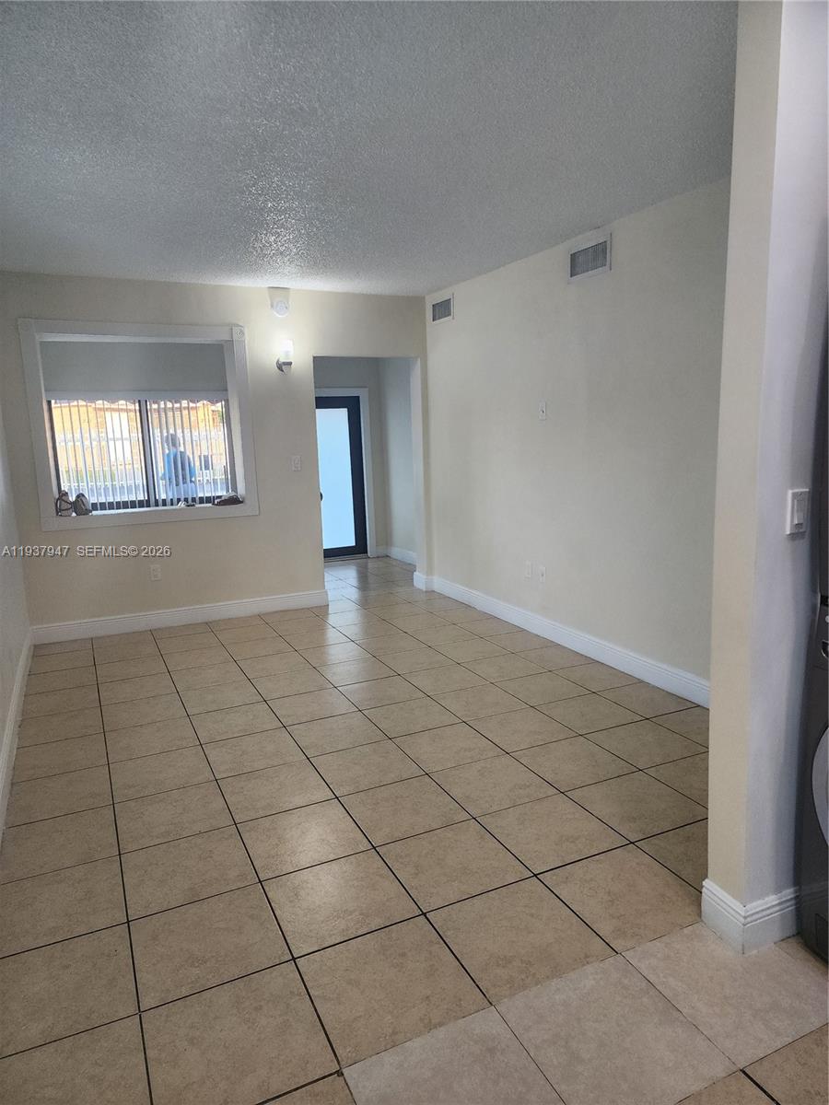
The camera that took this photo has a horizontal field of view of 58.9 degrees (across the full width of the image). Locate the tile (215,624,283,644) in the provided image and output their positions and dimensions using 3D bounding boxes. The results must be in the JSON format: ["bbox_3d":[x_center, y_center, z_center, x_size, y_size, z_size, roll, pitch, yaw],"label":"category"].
[{"bbox_3d":[-1.240,0.605,5.397,0.403,0.010,0.398,-7,11,-24],"label":"tile"}]

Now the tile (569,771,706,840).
[{"bbox_3d":[0.861,0.968,2.825,0.401,0.010,0.401,-7,11,-24],"label":"tile"}]

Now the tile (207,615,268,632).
[{"bbox_3d":[-1.390,0.555,5.713,0.403,0.010,0.298,-7,11,-24],"label":"tile"}]

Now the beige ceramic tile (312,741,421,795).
[{"bbox_3d":[-0.214,0.948,3.232,0.403,0.010,0.398,-7,11,-24],"label":"beige ceramic tile"}]

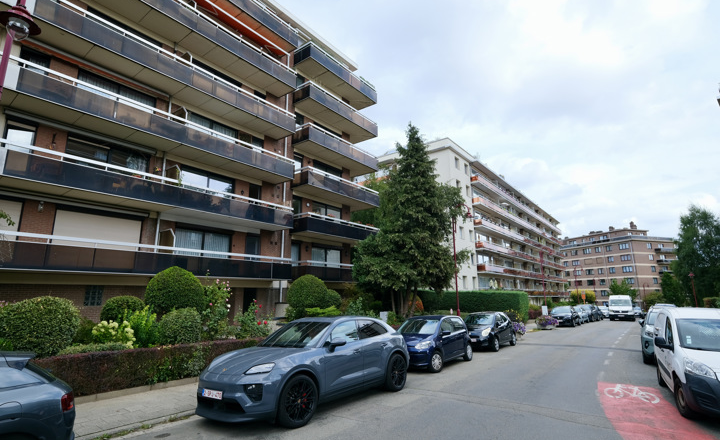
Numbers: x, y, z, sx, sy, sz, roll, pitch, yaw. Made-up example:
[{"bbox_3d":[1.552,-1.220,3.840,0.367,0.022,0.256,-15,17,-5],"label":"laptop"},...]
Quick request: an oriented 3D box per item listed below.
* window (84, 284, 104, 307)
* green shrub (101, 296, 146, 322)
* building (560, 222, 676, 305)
[{"bbox_3d":[-10.398,2.955,13.298,0.120,0.820,0.580,-11,-16,39],"label":"window"},{"bbox_3d":[-7.668,3.149,10.928,1.150,1.360,1.200,-11,-16,39],"label":"green shrub"},{"bbox_3d":[70.581,14.697,94.932,17.000,19.290,23.000,4,-13,-19],"label":"building"}]

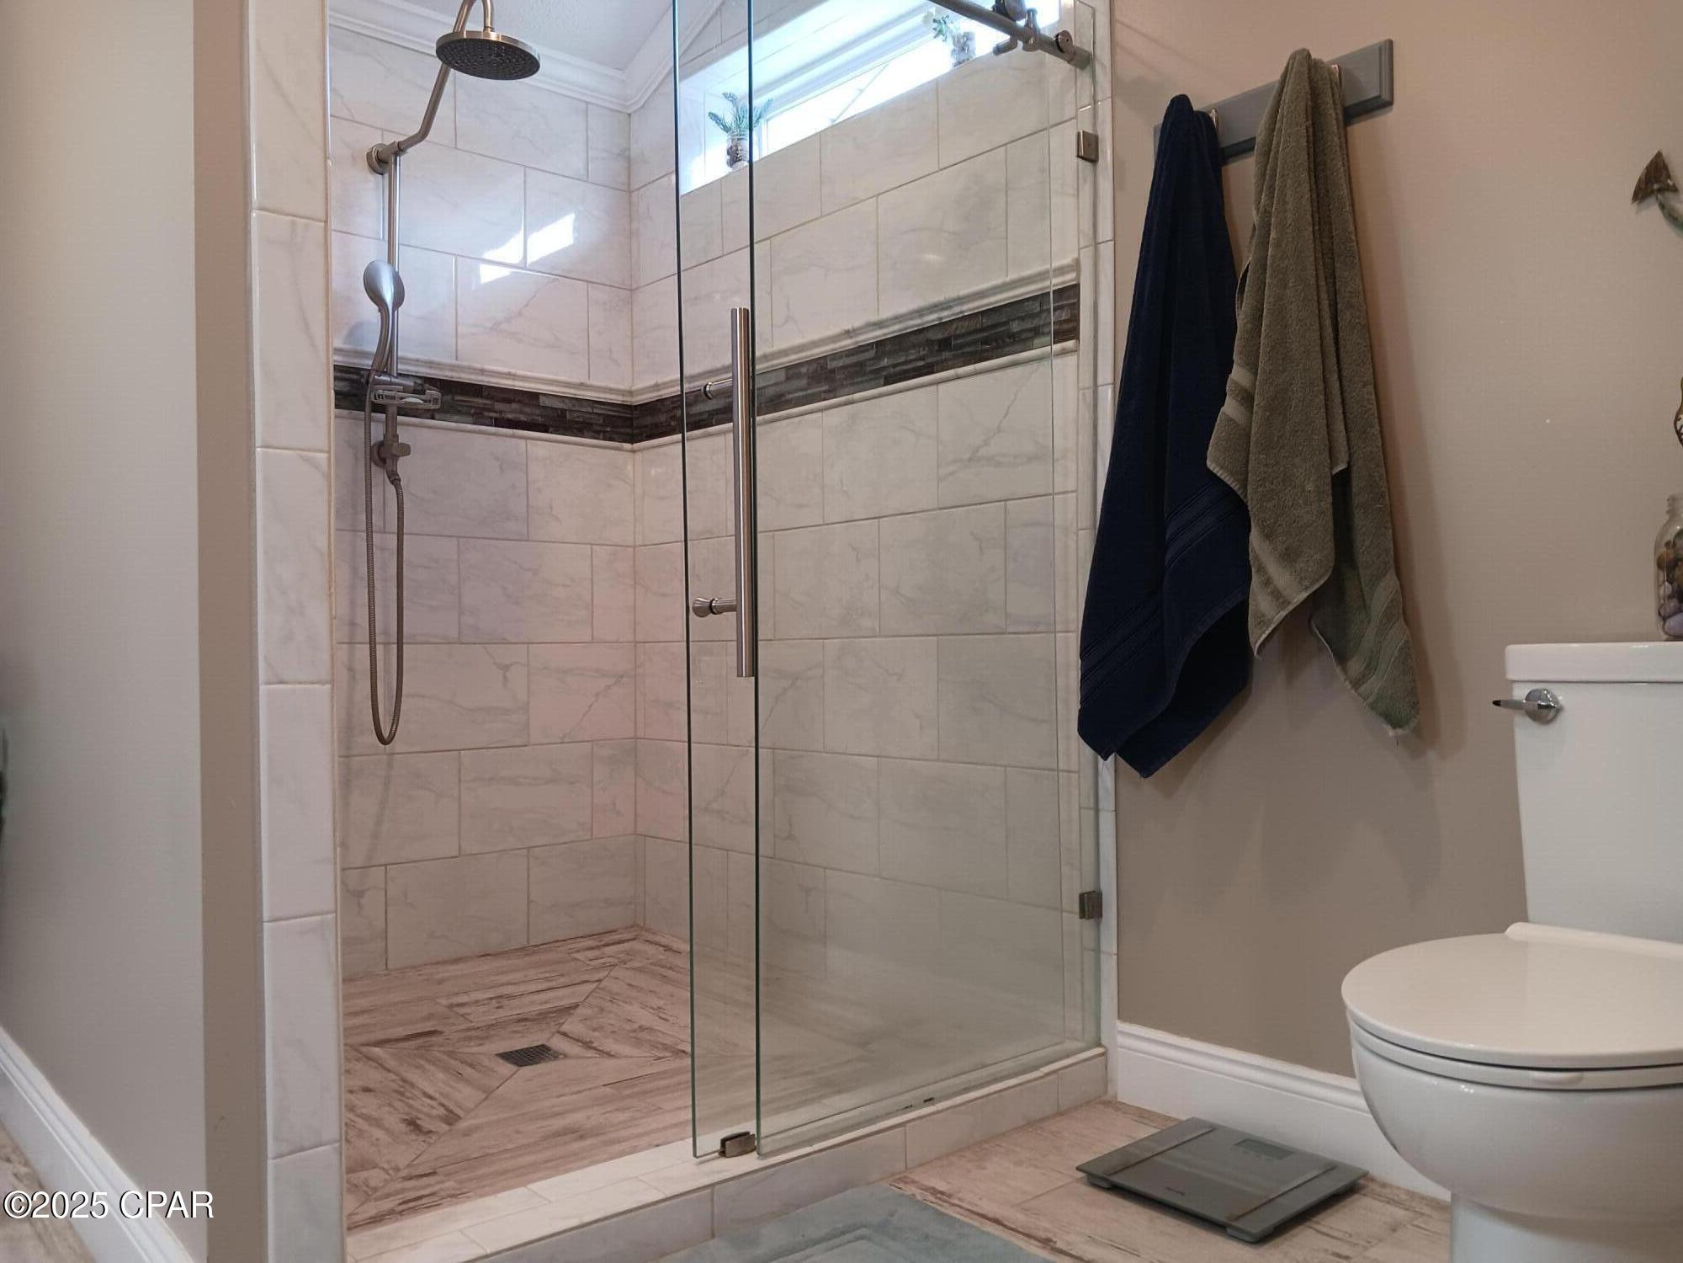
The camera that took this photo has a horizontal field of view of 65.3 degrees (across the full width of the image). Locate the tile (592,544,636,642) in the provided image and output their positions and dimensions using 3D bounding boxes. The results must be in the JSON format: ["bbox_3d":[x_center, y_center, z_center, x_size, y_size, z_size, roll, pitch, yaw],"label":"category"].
[{"bbox_3d":[-0.598,-0.097,3.427,0.131,0.251,0.010,0,-1,-41],"label":"tile"}]

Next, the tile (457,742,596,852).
[{"bbox_3d":[-0.779,0.410,3.263,0.356,0.251,0.010,0,-1,-42],"label":"tile"}]

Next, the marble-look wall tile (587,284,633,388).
[{"bbox_3d":[-0.607,-0.776,3.447,0.136,0.255,0.010,0,-1,-42],"label":"marble-look wall tile"}]

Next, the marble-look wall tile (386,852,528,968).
[{"bbox_3d":[-0.912,0.656,3.139,0.355,0.236,0.010,0,-1,-42],"label":"marble-look wall tile"}]

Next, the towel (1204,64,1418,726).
[{"bbox_3d":[0.693,-0.360,1.950,0.160,1.014,0.262,0,-1,-42],"label":"towel"}]

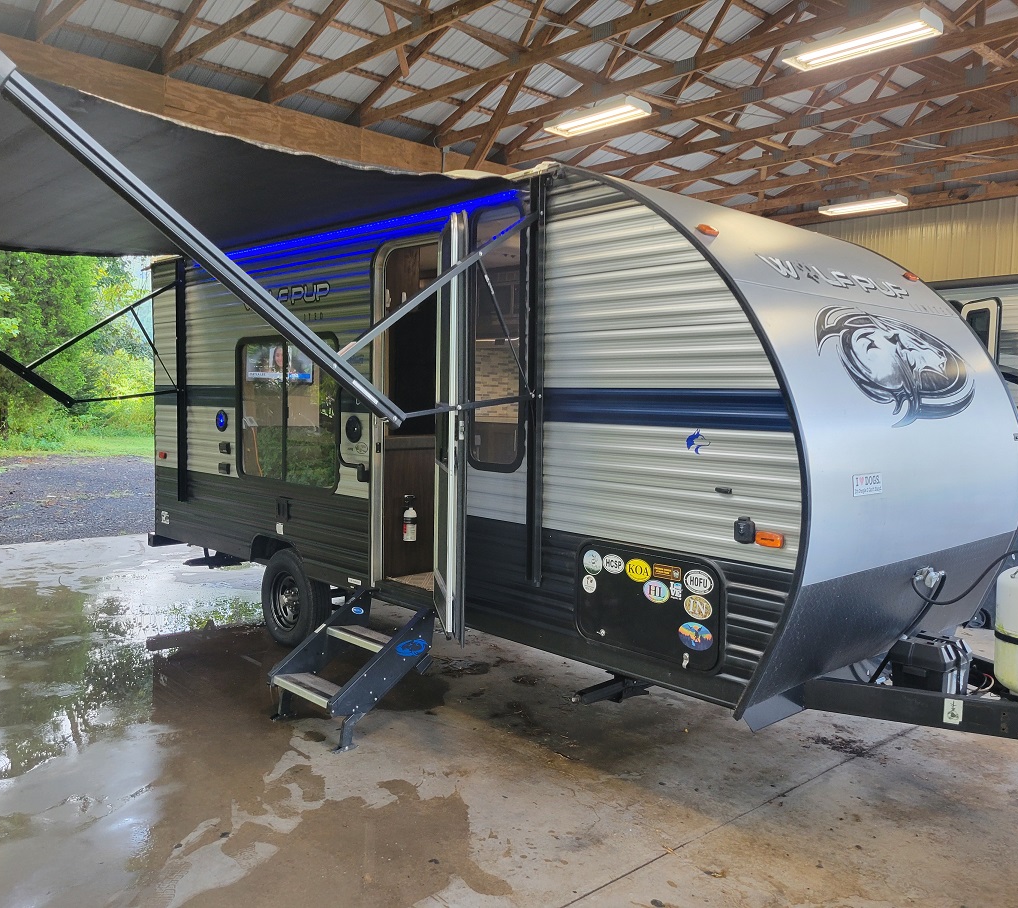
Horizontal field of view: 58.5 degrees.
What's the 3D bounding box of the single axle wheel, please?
[{"bbox_3d":[-1.439,0.989,6.220,0.205,0.667,0.667,-3,5,-43],"label":"single axle wheel"}]

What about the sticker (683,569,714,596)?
[{"bbox_3d":[0.756,0.511,3.619,0.005,0.099,0.144,-3,5,-43],"label":"sticker"}]

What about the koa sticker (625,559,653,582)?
[{"bbox_3d":[0.547,0.493,3.840,0.005,0.099,0.142,-3,5,-43],"label":"koa sticker"}]

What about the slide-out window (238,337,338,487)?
[{"bbox_3d":[-1.486,-0.285,5.987,0.050,0.970,1.310,-3,5,-43],"label":"slide-out window"}]

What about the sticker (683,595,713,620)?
[{"bbox_3d":[0.754,0.613,3.626,0.005,0.096,0.137,-3,5,-43],"label":"sticker"}]

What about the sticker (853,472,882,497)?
[{"bbox_3d":[1.416,0.120,3.578,0.242,0.082,0.005,-3,5,-43],"label":"sticker"}]

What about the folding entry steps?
[{"bbox_3d":[-0.806,1.091,4.782,0.680,0.670,0.640,-3,5,-43],"label":"folding entry steps"}]

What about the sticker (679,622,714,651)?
[{"bbox_3d":[0.748,0.729,3.638,0.005,0.108,0.168,-3,5,-43],"label":"sticker"}]

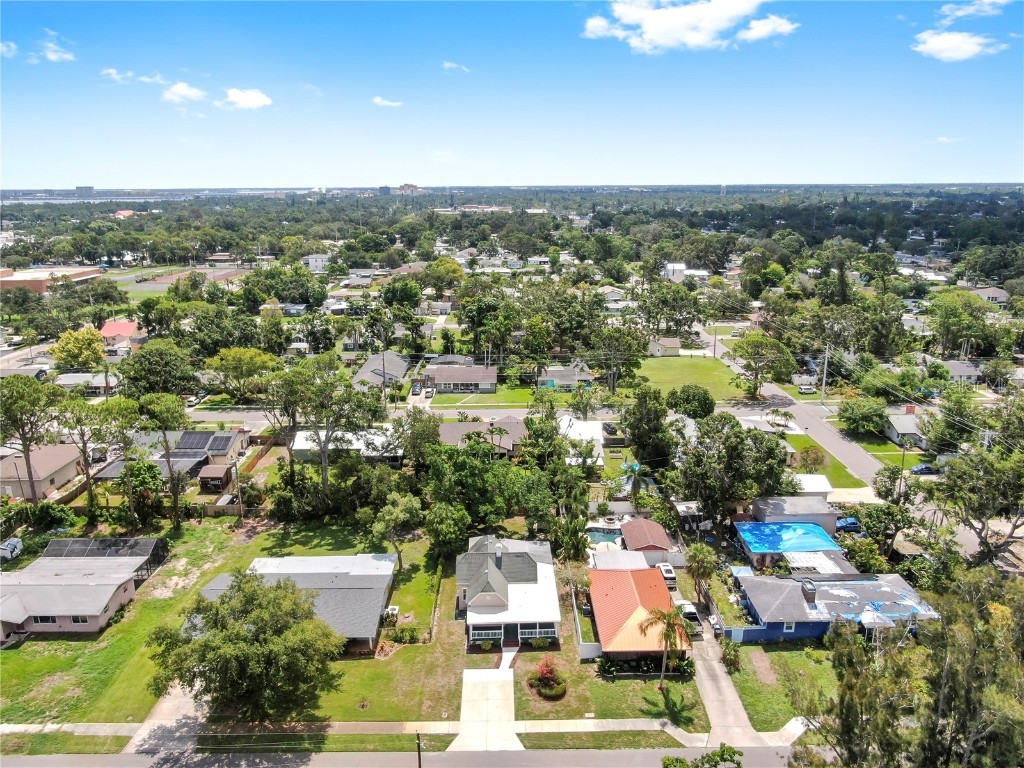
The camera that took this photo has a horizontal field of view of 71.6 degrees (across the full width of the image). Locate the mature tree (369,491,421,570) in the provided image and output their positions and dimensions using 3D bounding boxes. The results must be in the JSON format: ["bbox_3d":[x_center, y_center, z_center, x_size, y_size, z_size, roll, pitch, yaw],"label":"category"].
[{"bbox_3d":[-15.014,19.169,91.552,6.900,10.800,6.600,0,16,0],"label":"mature tree"}]

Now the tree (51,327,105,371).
[{"bbox_3d":[-117.880,-9.410,193.080,12.500,12.000,12.300,0,16,0],"label":"tree"}]

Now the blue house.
[{"bbox_3d":[37.474,24.992,82.755,20.300,4.800,10.200,-1,16,-1],"label":"blue house"}]

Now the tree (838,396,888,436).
[{"bbox_3d":[68.530,6.710,138.760,8.800,8.100,8.800,0,16,0],"label":"tree"}]

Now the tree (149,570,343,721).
[{"bbox_3d":[-26.144,25.358,69.651,17.000,12.000,16.500,-1,16,-1],"label":"tree"}]

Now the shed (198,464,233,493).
[{"bbox_3d":[-50.091,15.853,120.214,4.300,3.400,4.200,-1,16,-1],"label":"shed"}]

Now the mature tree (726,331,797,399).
[{"bbox_3d":[57.781,-4.336,164.608,16.000,16.000,15.000,0,16,0],"label":"mature tree"}]

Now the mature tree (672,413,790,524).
[{"bbox_3d":[32.555,12.258,105.253,16.500,16.300,15.000,0,16,0],"label":"mature tree"}]

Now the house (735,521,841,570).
[{"bbox_3d":[36.847,21.573,95.666,11.700,3.500,8.100,0,16,0],"label":"house"}]

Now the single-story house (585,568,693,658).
[{"bbox_3d":[13.880,25.190,80.380,9.200,4.800,16.200,0,16,0],"label":"single-story house"}]

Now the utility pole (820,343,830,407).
[{"bbox_3d":[72.206,-2.601,163.318,0.500,14.100,0.500,-1,16,-1],"label":"utility pole"}]

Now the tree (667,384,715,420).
[{"bbox_3d":[37.160,4.520,146.880,9.900,8.300,9.300,0,16,0],"label":"tree"}]

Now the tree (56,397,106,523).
[{"bbox_3d":[-63.050,11.364,104.051,7.300,19.500,7.000,0,16,0],"label":"tree"}]

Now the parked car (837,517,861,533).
[{"bbox_3d":[48.443,20.487,103.114,4.400,1.470,1.800,0,16,0],"label":"parked car"}]

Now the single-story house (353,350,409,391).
[{"bbox_3d":[-34.026,-3.619,186.863,11.800,4.800,27.000,-1,16,-1],"label":"single-story house"}]

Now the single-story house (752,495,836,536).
[{"bbox_3d":[41.187,19.328,103.974,10.200,3.300,6.300,0,16,0],"label":"single-story house"}]

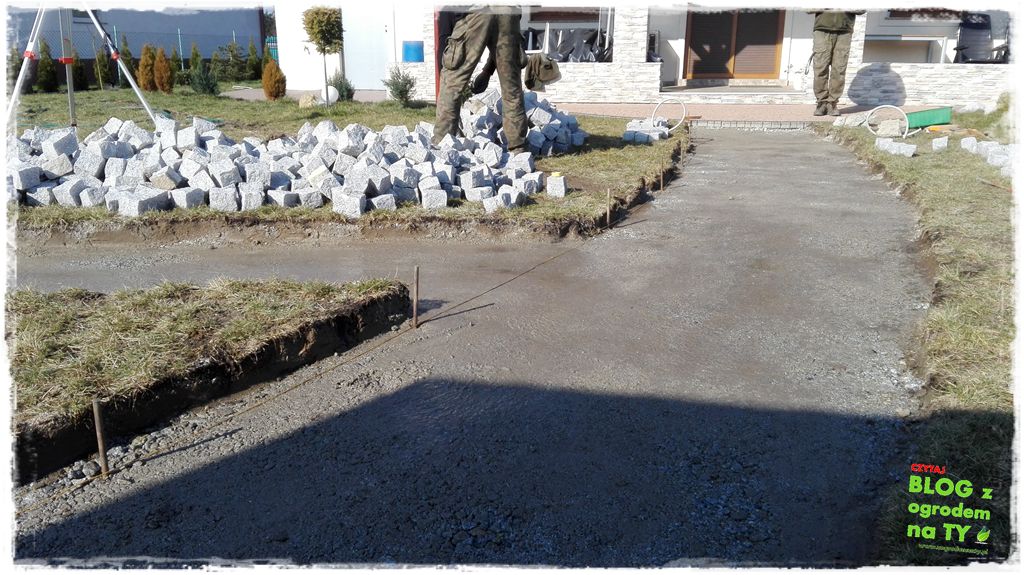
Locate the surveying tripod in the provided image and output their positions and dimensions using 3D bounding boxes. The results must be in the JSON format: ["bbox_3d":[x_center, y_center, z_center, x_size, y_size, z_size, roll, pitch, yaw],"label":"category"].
[{"bbox_3d":[-3.900,-2.083,6.528,1.350,1.380,1.150,0,19,0],"label":"surveying tripod"}]

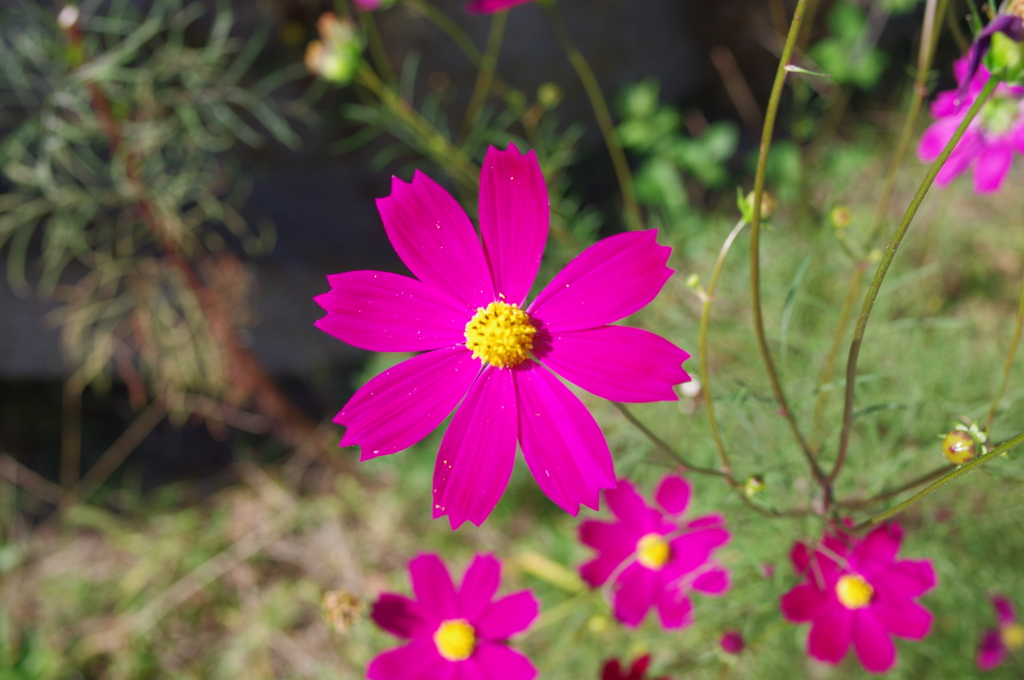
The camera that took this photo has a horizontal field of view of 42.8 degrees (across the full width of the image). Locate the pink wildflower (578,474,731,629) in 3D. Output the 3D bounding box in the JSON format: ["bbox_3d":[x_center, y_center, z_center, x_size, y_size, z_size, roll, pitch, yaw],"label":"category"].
[{"bbox_3d":[0.062,0.092,0.570,0.065,0.019,0.066,5,74,8],"label":"pink wildflower"}]

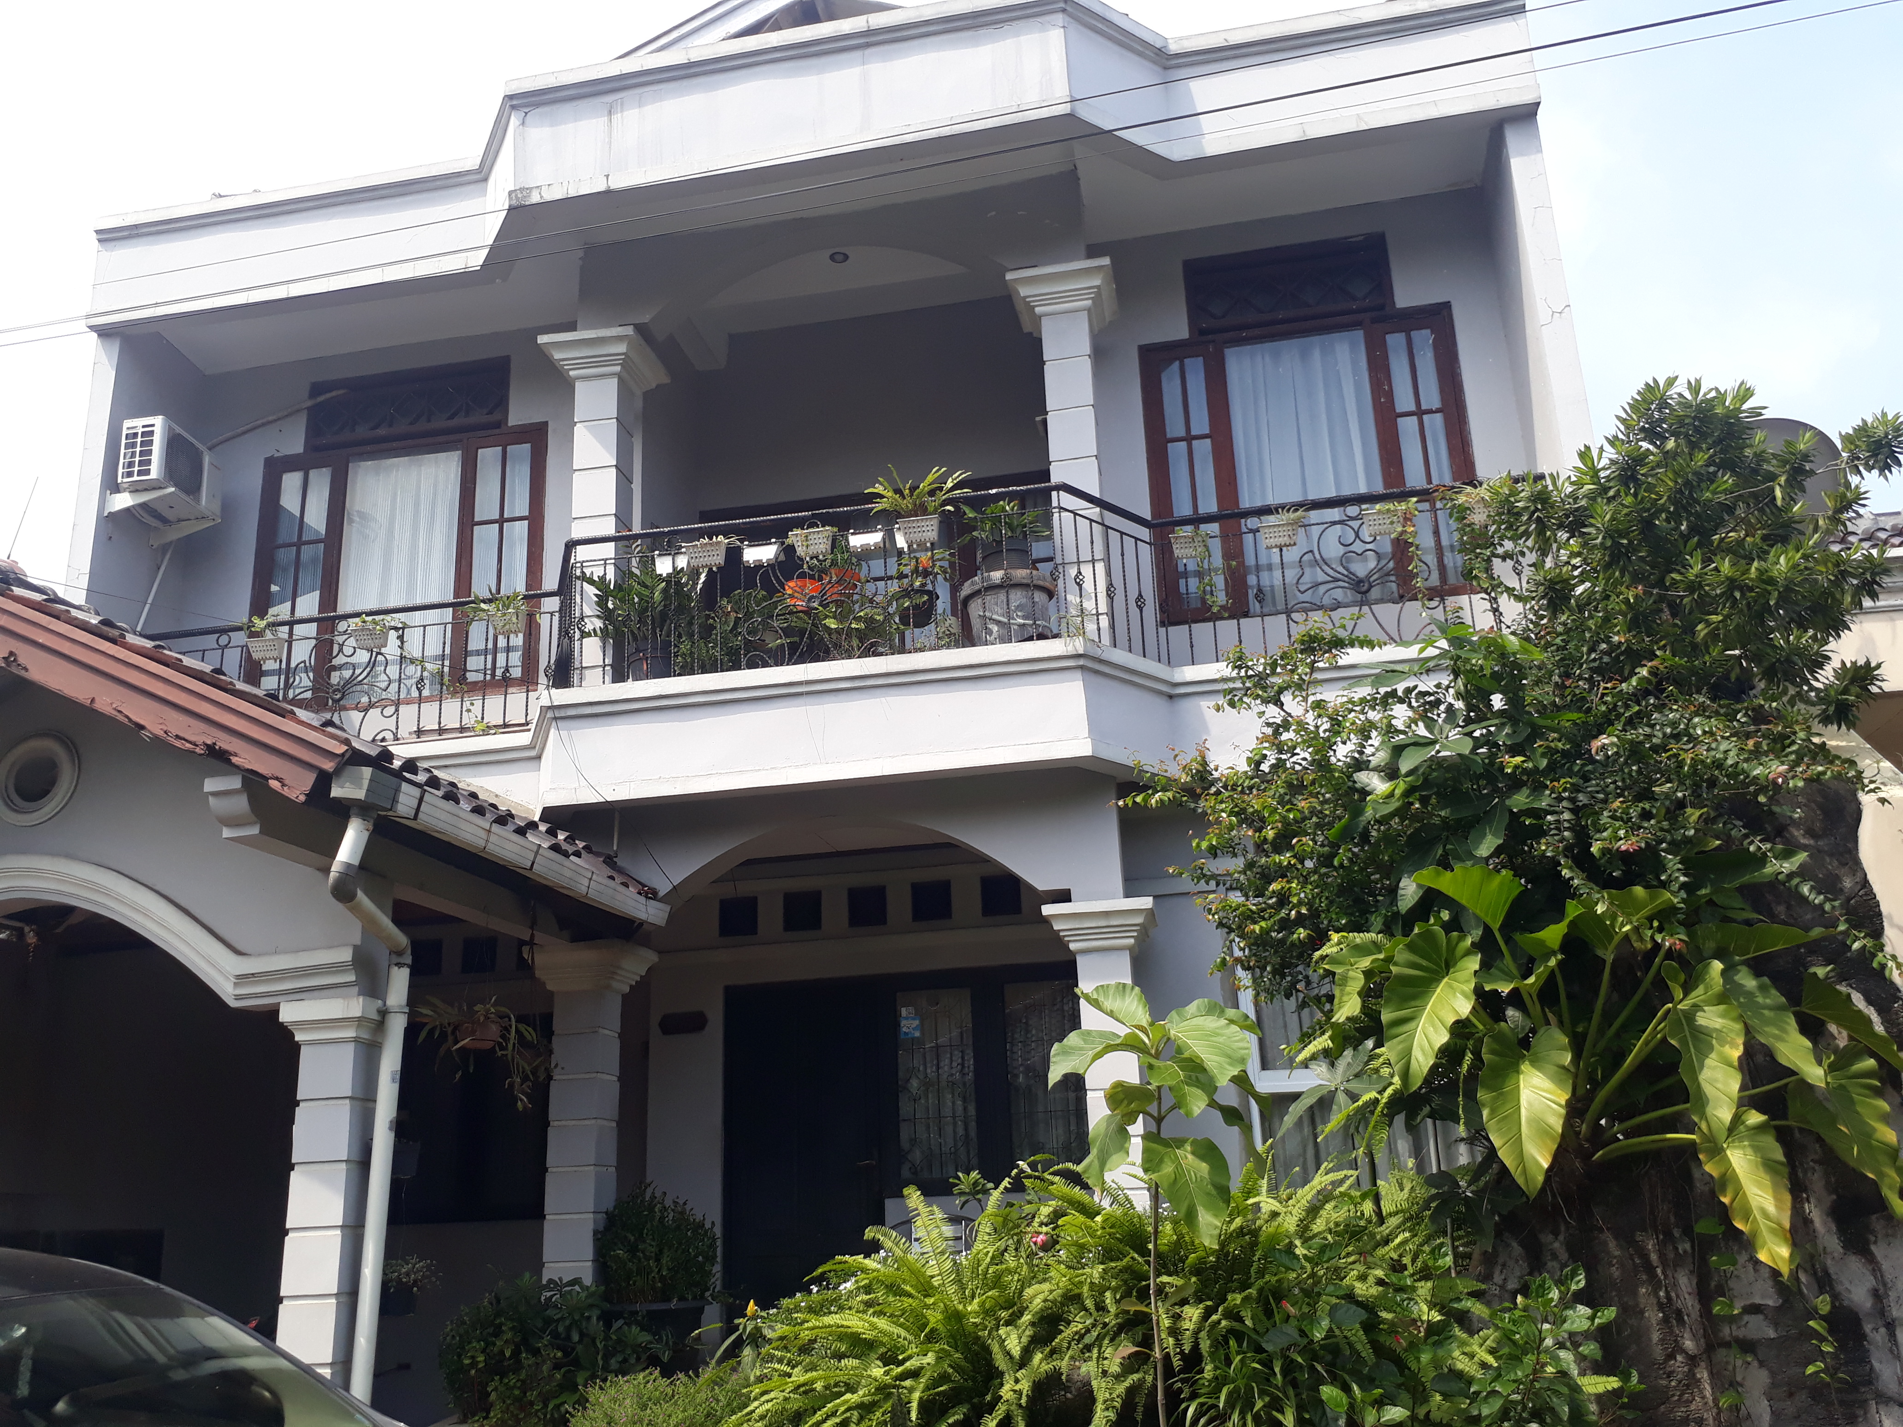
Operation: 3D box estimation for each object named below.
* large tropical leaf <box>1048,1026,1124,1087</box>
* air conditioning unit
[{"bbox_3d":[0.444,1.128,4.877,0.250,0.190,0.200,-5,-16,9],"label":"large tropical leaf"},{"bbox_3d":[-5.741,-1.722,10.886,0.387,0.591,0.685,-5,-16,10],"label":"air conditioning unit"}]

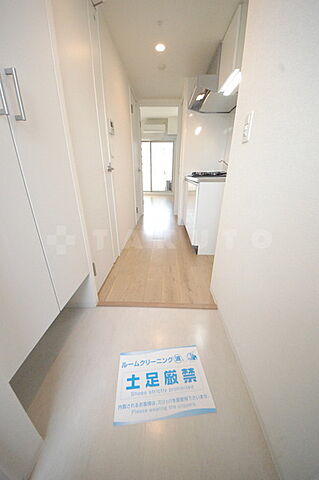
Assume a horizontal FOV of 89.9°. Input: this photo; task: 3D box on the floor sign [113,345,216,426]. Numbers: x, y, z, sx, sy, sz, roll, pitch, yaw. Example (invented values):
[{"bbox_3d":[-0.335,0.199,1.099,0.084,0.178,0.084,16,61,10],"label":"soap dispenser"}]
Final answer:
[{"bbox_3d":[0.016,0.700,0.806,0.440,0.005,0.288,-2,23,-5],"label":"floor sign"}]

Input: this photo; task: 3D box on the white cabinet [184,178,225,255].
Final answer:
[{"bbox_3d":[0.701,-0.436,2.321,0.595,0.855,1.200,1,22,1],"label":"white cabinet"}]

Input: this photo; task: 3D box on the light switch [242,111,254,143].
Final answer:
[{"bbox_3d":[0.443,-0.562,0.807,0.012,0.120,0.070,1,23,2],"label":"light switch"}]

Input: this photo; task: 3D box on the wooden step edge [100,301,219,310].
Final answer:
[{"bbox_3d":[-0.022,0.509,1.243,0.930,0.022,0.040,1,23,2],"label":"wooden step edge"}]

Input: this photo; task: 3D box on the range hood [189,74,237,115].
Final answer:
[{"bbox_3d":[0.706,-1.793,2.001,0.585,0.164,0.614,1,23,2],"label":"range hood"}]

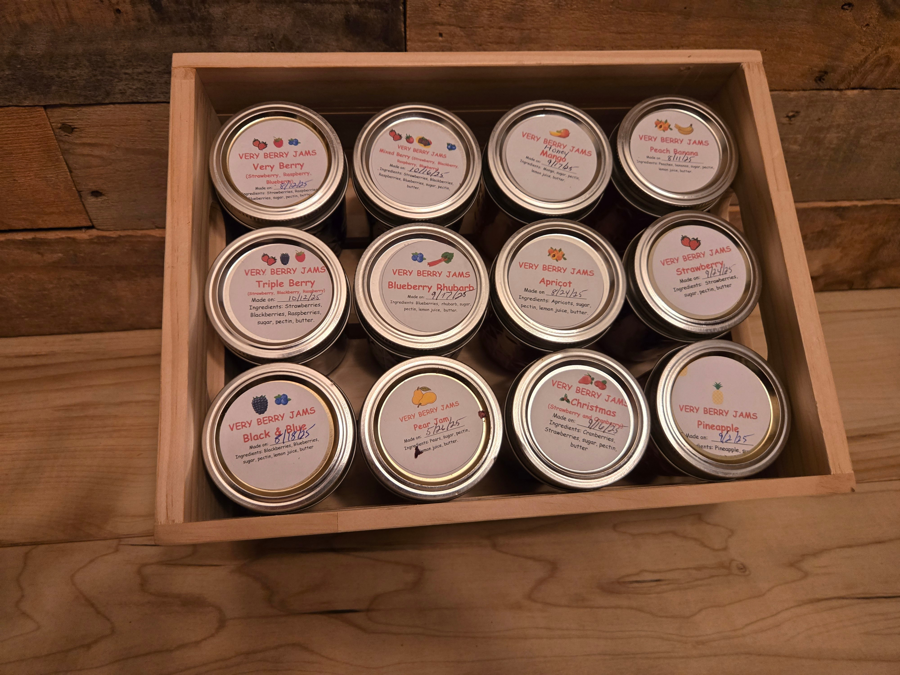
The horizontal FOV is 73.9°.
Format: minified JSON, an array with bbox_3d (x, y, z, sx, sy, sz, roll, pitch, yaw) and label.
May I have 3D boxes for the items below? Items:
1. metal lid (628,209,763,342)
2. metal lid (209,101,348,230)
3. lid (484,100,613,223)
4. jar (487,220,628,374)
[{"bbox_3d":[0.133,-0.034,0.327,0.073,0.015,0.073,1,77,-4],"label":"metal lid"},{"bbox_3d":[-0.093,-0.093,0.325,0.073,0.015,0.073,-3,77,-5],"label":"metal lid"},{"bbox_3d":[0.055,-0.099,0.338,0.073,0.015,0.073,1,77,-4],"label":"lid"},{"bbox_3d":[0.056,-0.020,0.361,0.073,0.095,0.073,1,77,-4],"label":"jar"}]

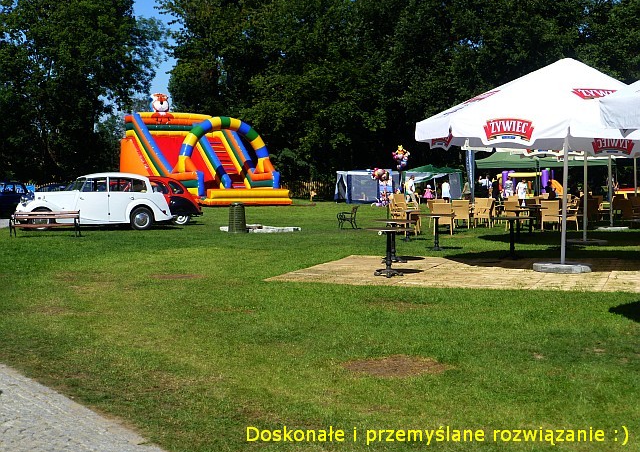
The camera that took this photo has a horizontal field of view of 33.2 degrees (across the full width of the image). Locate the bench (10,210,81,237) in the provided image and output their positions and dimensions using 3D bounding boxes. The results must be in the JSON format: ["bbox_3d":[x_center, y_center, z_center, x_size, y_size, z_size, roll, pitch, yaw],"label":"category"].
[{"bbox_3d":[-7.678,-0.084,30.026,1.850,0.750,0.650,0,3,-2],"label":"bench"}]

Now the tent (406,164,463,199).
[{"bbox_3d":[7.753,-2.908,73.443,3.600,2.550,3.100,0,3,-6],"label":"tent"}]

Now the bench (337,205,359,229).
[{"bbox_3d":[0.943,-0.310,35.121,0.650,0.750,1.850,0,3,-2],"label":"bench"}]

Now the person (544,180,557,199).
[{"bbox_3d":[10.101,-1.226,46.992,0.300,1.530,0.450,-1,3,-30],"label":"person"}]

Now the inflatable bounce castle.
[{"bbox_3d":[-7.351,-4.945,69.149,6.500,7.000,9.400,-2,3,-39],"label":"inflatable bounce castle"}]

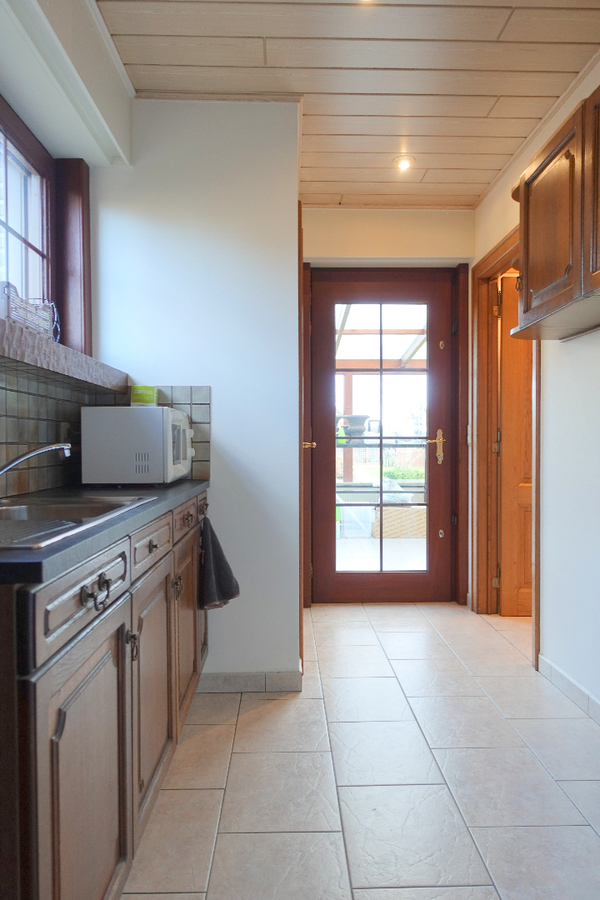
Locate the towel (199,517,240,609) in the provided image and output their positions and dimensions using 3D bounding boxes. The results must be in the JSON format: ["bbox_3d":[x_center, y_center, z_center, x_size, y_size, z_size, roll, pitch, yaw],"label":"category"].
[{"bbox_3d":[-0.303,0.433,2.319,0.137,0.346,0.170,0,1,-1],"label":"towel"}]

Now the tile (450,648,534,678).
[{"bbox_3d":[0.925,1.004,2.868,0.331,0.010,0.411,0,1,-1],"label":"tile"}]

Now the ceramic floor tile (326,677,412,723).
[{"bbox_3d":[0.260,0.992,2.388,0.326,0.011,0.402,0,1,-1],"label":"ceramic floor tile"}]

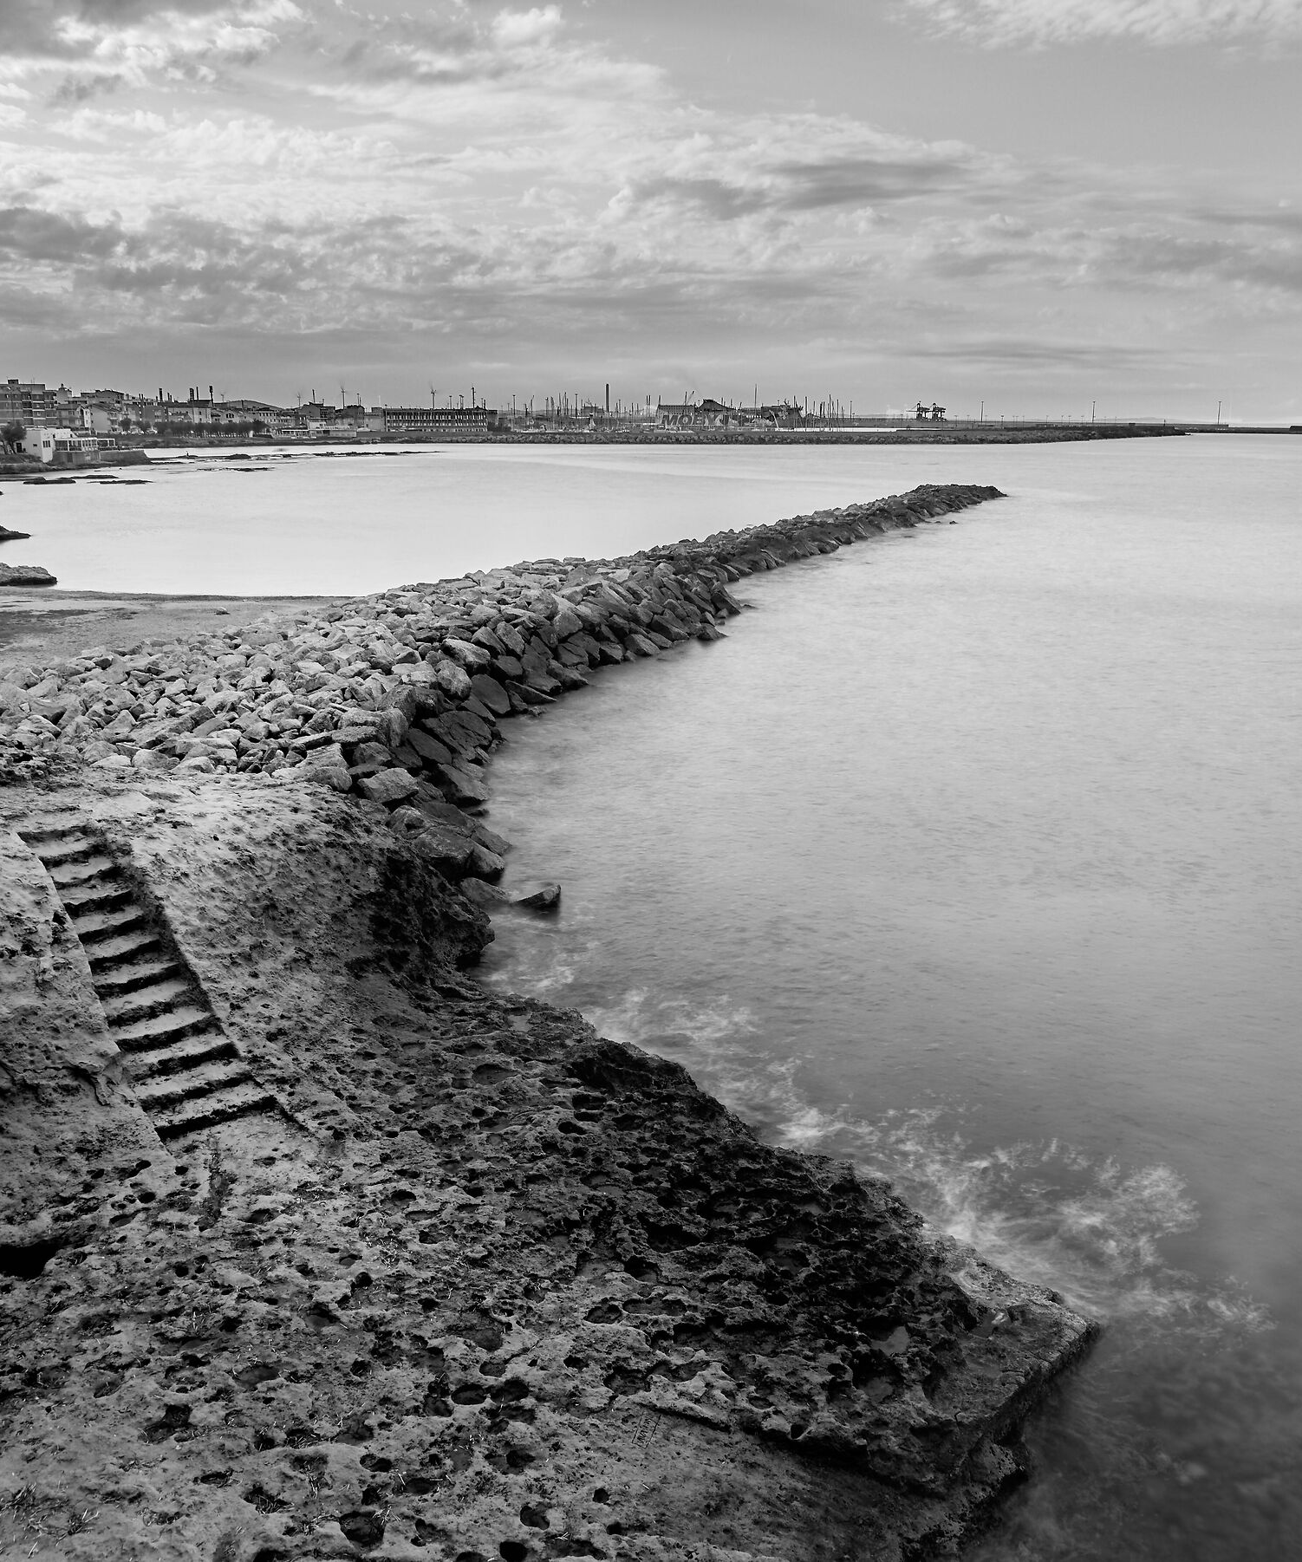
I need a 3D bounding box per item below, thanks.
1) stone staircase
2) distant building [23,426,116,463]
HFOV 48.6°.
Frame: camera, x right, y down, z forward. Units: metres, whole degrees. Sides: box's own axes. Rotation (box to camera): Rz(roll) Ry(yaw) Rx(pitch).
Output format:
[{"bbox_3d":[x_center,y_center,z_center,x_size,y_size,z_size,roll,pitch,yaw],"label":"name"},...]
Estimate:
[{"bbox_3d":[-5.599,2.000,15.127,1.150,2.136,4.229,-13,19,-42],"label":"stone staircase"},{"bbox_3d":[-106.867,-61.678,265.167,6.600,5.880,14.800,11,18,38],"label":"distant building"}]

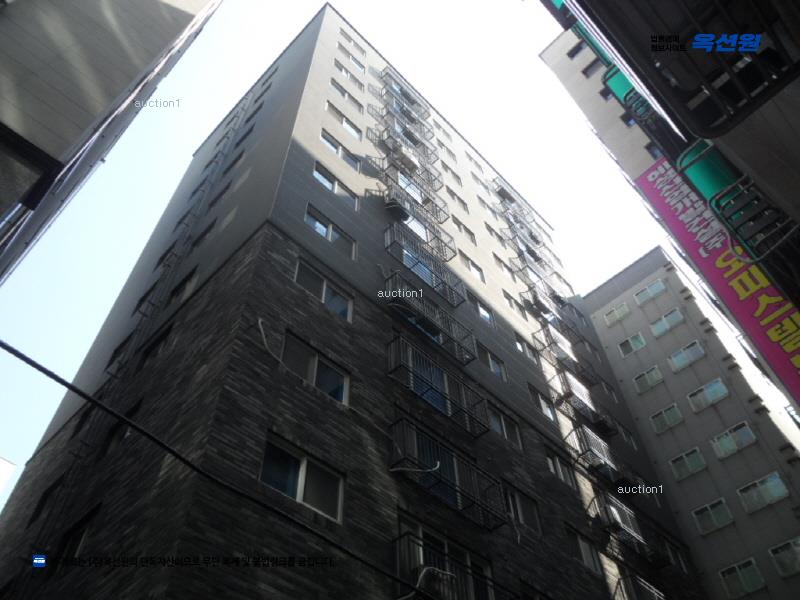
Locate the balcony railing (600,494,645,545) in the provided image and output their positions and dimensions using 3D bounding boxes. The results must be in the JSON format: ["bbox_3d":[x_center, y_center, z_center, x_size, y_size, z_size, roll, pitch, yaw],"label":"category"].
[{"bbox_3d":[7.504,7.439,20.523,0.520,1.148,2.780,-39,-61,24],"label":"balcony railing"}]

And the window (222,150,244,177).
[{"bbox_3d":[-6.704,-5.408,25.302,1.415,0.938,0.160,-39,-61,24],"label":"window"}]

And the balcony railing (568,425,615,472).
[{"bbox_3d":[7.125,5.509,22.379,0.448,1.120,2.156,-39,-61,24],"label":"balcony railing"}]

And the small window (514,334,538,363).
[{"bbox_3d":[4.925,1.992,24.144,1.522,0.966,0.160,38,-63,-26],"label":"small window"}]

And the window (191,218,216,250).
[{"bbox_3d":[-6.468,-2.006,20.674,1.316,1.036,0.150,-39,-61,24],"label":"window"}]

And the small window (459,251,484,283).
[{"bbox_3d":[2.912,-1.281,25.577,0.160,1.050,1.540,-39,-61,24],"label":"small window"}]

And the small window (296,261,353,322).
[{"bbox_3d":[-1.885,-0.196,15.521,1.844,1.031,0.160,38,-63,-26],"label":"small window"}]

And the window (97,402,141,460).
[{"bbox_3d":[-6.221,2.968,14.083,1.316,1.036,0.150,-39,-61,24],"label":"window"}]

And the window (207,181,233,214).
[{"bbox_3d":[-6.552,-3.709,22.930,1.316,1.036,0.150,-39,-61,24],"label":"window"}]

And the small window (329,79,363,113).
[{"bbox_3d":[-2.303,-8.641,26.680,1.844,1.031,0.160,38,-63,-26],"label":"small window"}]

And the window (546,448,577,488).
[{"bbox_3d":[5.140,5.400,20.095,0.180,1.006,1.493,-39,-61,24],"label":"window"}]

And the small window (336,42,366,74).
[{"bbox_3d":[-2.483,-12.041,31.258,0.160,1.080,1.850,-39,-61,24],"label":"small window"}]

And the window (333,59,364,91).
[{"bbox_3d":[-2.386,-10.330,28.912,1.844,1.031,0.160,38,-63,-26],"label":"window"}]

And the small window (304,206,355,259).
[{"bbox_3d":[-1.981,-1.869,17.681,0.150,1.036,1.814,-39,-61,24],"label":"small window"}]

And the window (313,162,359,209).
[{"bbox_3d":[-2.077,-3.585,20.094,0.180,1.013,1.836,-39,-61,24],"label":"window"}]

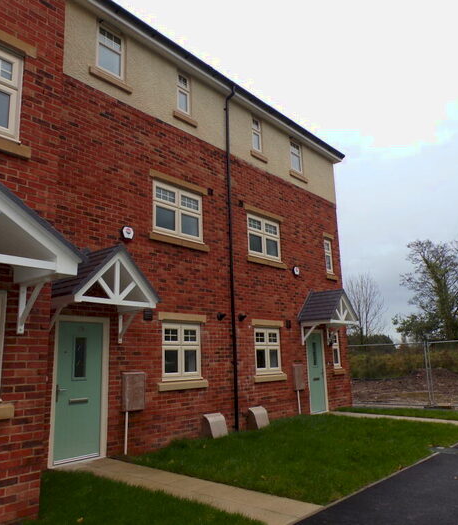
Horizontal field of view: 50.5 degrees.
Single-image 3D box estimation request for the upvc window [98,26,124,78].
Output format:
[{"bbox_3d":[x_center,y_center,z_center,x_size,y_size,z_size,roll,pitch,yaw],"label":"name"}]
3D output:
[{"bbox_3d":[-2.151,-3.745,8.682,0.070,0.870,0.620,-11,-15,39],"label":"upvc window"}]

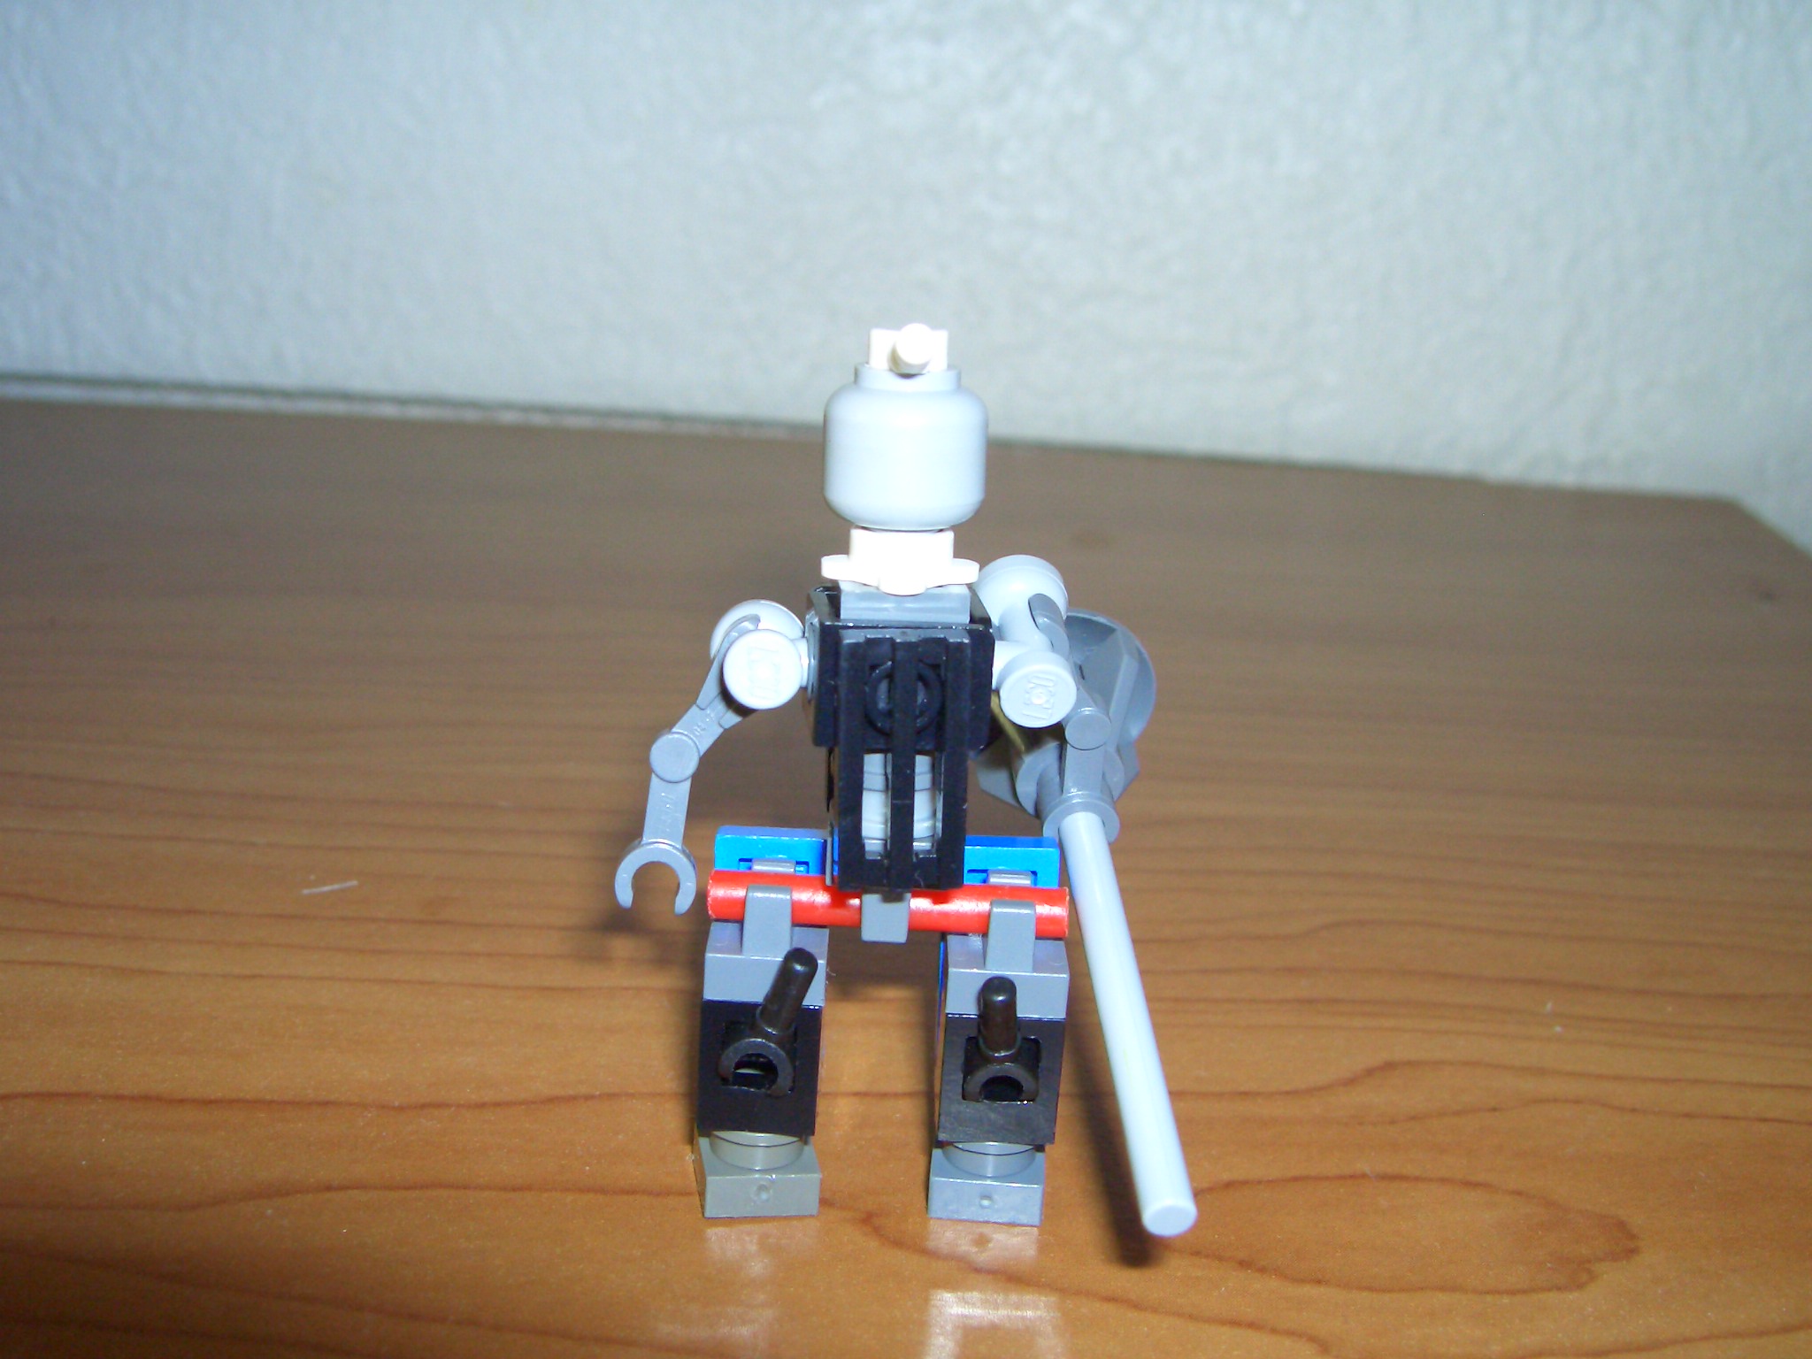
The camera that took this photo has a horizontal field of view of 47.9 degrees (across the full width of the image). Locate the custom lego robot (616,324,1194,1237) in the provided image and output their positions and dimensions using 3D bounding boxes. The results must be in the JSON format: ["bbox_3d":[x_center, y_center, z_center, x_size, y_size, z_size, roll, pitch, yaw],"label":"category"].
[{"bbox_3d":[0.000,0.007,0.138,0.037,0.061,0.048,4,17,0],"label":"custom lego robot"}]

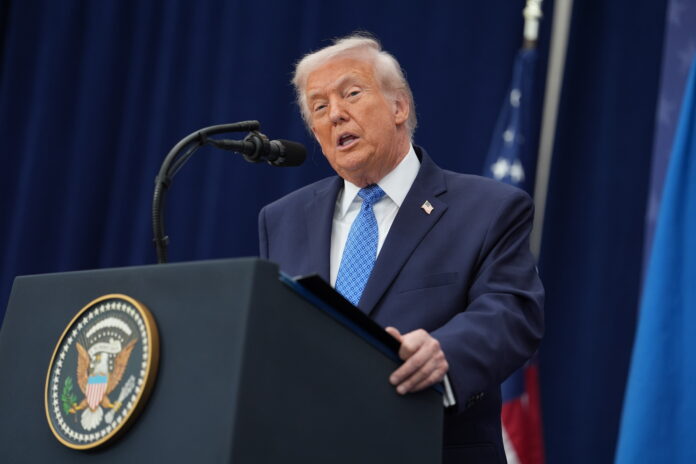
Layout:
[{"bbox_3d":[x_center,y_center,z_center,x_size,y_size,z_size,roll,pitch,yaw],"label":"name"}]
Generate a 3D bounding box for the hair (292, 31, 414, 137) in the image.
[{"bbox_3d":[0.012,-0.260,5.320,0.180,0.200,0.225,-19,-20,20],"label":"hair"}]

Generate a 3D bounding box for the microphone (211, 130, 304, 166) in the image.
[{"bbox_3d":[-0.160,-0.148,5.170,0.215,0.055,0.050,8,-7,-42],"label":"microphone"}]

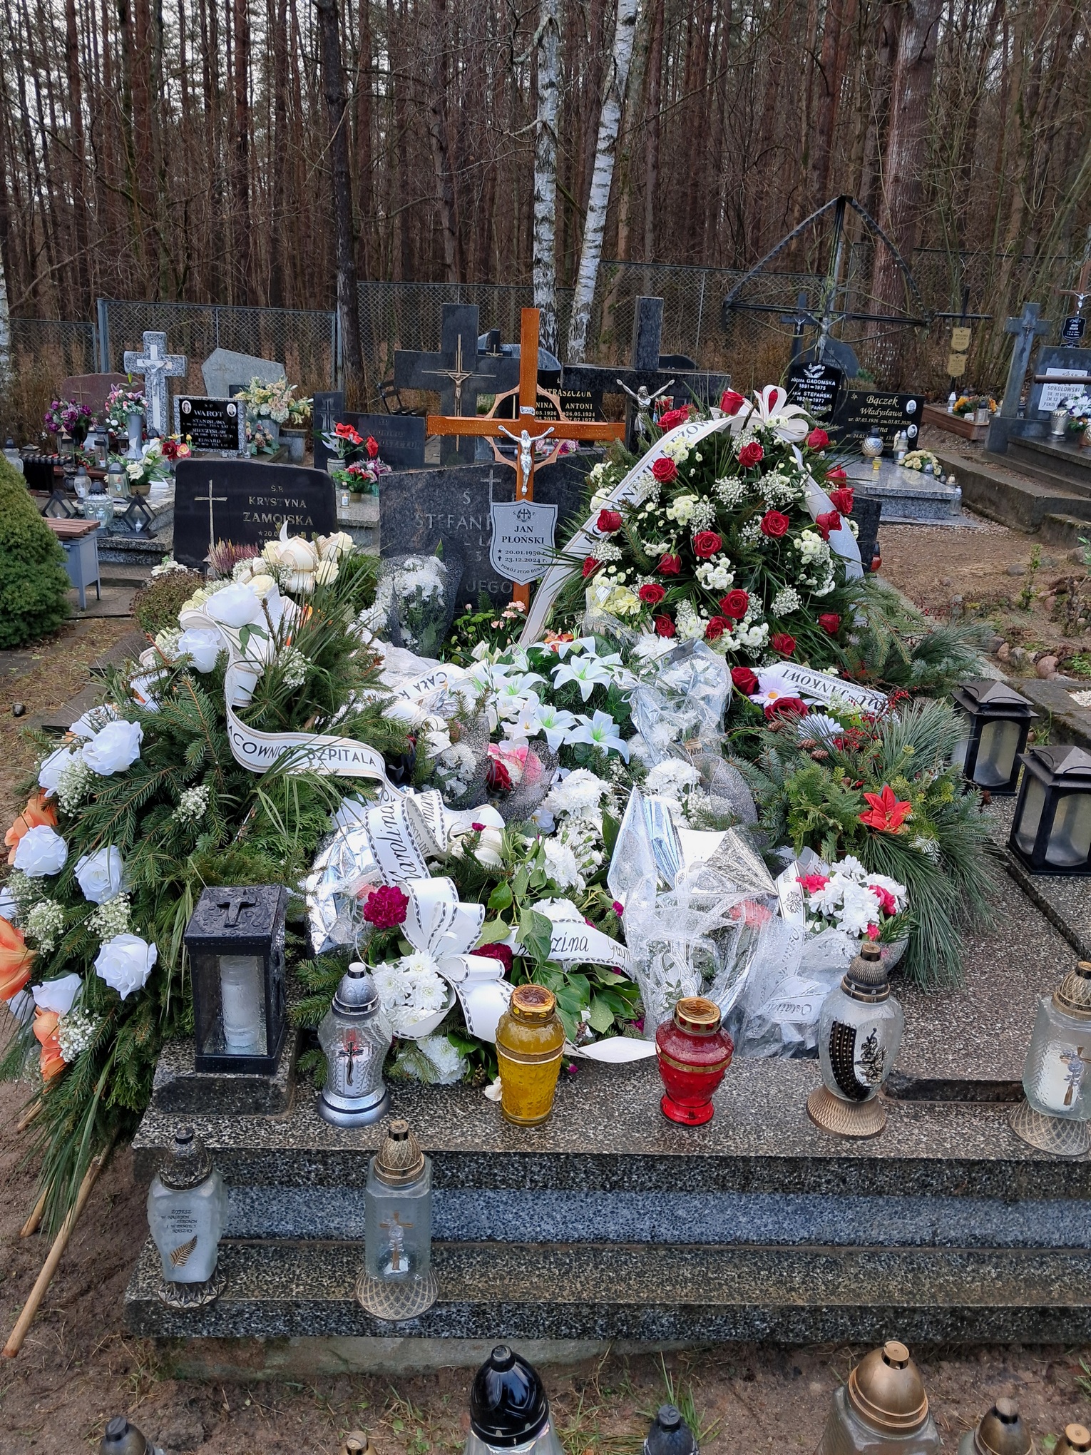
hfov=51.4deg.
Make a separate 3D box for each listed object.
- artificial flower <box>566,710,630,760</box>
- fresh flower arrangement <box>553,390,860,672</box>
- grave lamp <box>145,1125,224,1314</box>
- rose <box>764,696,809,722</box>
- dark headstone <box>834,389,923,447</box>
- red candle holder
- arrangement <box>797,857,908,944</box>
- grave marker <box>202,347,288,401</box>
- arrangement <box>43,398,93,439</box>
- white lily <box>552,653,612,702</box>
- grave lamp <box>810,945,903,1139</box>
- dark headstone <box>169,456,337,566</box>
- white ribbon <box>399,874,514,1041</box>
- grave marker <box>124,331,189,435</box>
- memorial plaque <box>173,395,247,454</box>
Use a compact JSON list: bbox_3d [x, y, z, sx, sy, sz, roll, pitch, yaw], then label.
[{"bbox_3d":[0.119,0.017,2.548,0.143,0.113,0.112,1,21,-2],"label":"artificial flower"},{"bbox_3d":[0.451,-0.537,3.193,0.857,0.806,0.428,1,21,-2],"label":"fresh flower arrangement"},{"bbox_3d":[-0.529,0.709,1.669,0.115,0.279,0.104,-1,20,-10],"label":"grave lamp"},{"bbox_3d":[0.614,-0.045,2.887,0.105,0.050,0.090,2,20,-2],"label":"rose"},{"bbox_3d":[3.106,-2.888,10.640,0.860,0.490,0.090,5,20,8],"label":"dark headstone"},{"bbox_3d":[0.223,0.505,1.725,0.117,0.182,0.117,2,20,-2],"label":"red candle holder"},{"bbox_3d":[0.522,0.291,1.931,0.190,0.142,0.163,1,21,-2],"label":"arrangement"},{"bbox_3d":[-2.331,-2.595,8.790,0.578,0.623,0.133,1,21,-2],"label":"grave marker"},{"bbox_3d":[-3.464,-2.248,8.235,0.360,0.290,0.300,2,20,-2],"label":"arrangement"},{"bbox_3d":[0.091,-0.120,2.791,0.151,0.120,0.122,1,21,-2],"label":"white lily"},{"bbox_3d":[0.473,0.460,1.711,0.127,0.296,0.127,6,20,9],"label":"grave lamp"},{"bbox_3d":[-1.110,-0.786,4.375,0.602,0.479,0.092,1,21,-2],"label":"dark headstone"},{"bbox_3d":[-0.145,0.372,1.827,0.175,0.245,0.110,2,-8,-2],"label":"white ribbon"},{"bbox_3d":[-2.806,-2.454,8.180,0.460,0.820,0.130,3,20,2],"label":"grave marker"},{"bbox_3d":[-2.421,-2.188,8.180,0.530,0.430,0.090,3,12,3],"label":"memorial plaque"}]

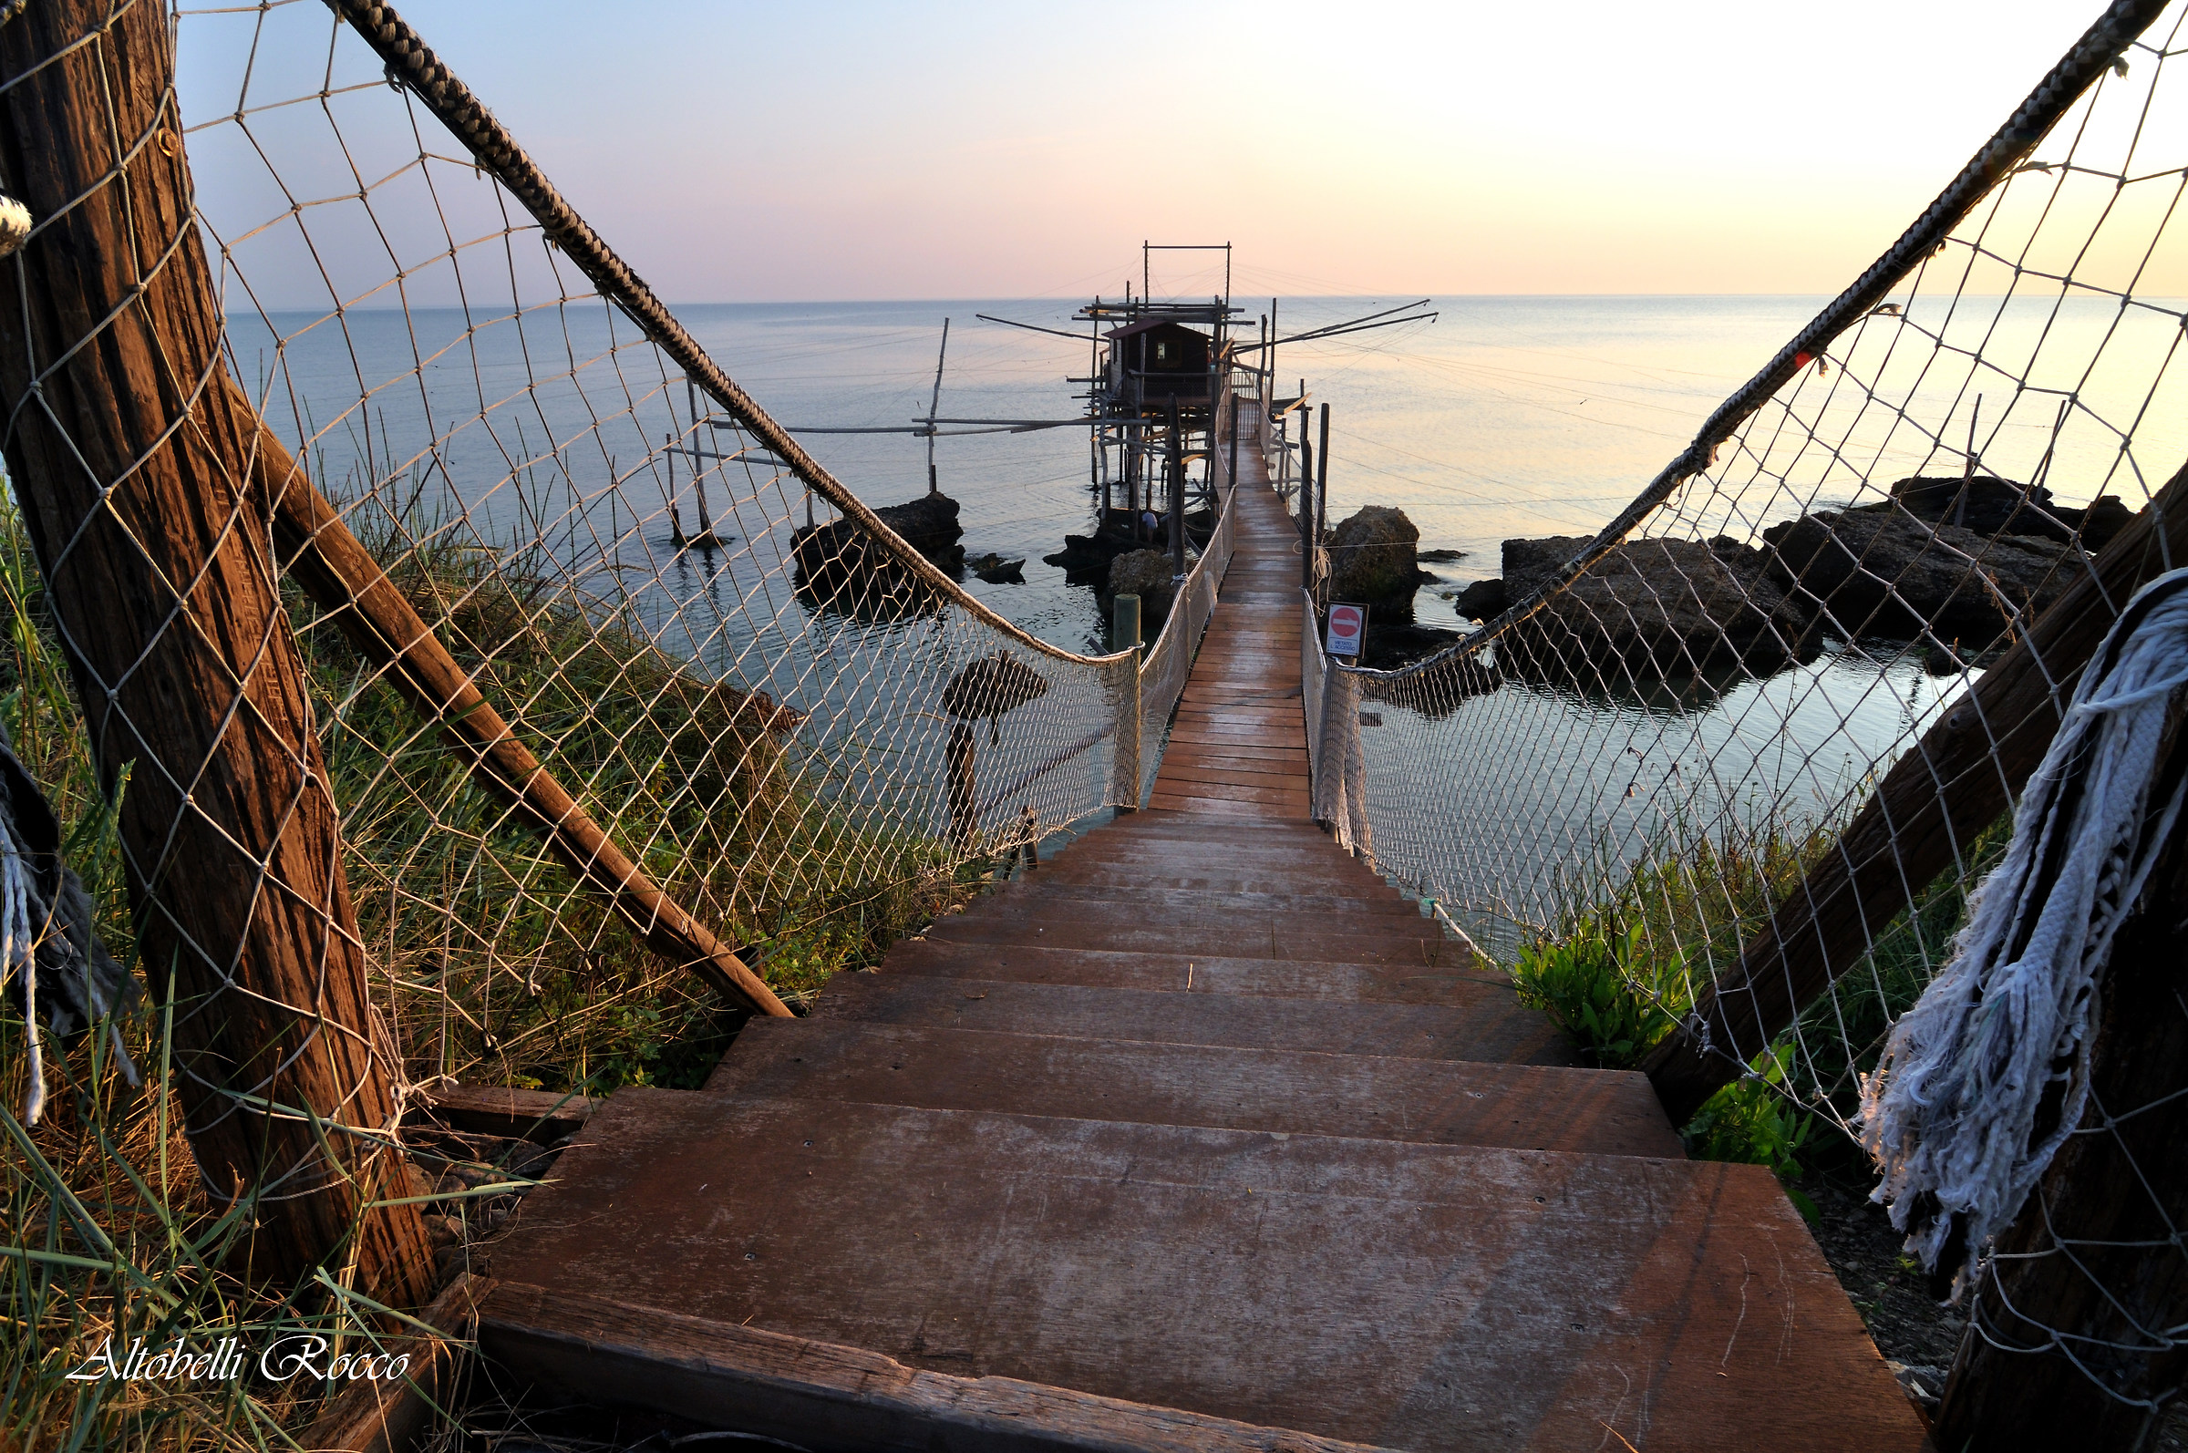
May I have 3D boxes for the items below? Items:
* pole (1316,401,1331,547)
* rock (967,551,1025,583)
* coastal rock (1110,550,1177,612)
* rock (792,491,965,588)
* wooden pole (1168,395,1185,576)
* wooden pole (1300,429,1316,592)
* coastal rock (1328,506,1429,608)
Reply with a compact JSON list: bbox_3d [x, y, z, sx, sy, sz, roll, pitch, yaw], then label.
[{"bbox_3d":[3.075,-3.299,14.678,0.130,2.071,0.130,1,22,12],"label":"pole"},{"bbox_3d":[-3.086,-5.030,34.016,1.750,0.750,1.300,-3,21,-5],"label":"rock"},{"bbox_3d":[1.576,-4.213,30.818,2.250,1.500,2.100,0,21,3],"label":"coastal rock"},{"bbox_3d":[-6.921,-6.075,34.395,5.100,2.400,3.200,-5,22,-11],"label":"rock"},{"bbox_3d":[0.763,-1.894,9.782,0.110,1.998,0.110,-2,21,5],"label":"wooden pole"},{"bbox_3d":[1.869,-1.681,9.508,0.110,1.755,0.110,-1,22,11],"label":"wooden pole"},{"bbox_3d":[8.166,-4.881,30.805,2.650,2.550,2.400,5,22,14],"label":"coastal rock"}]

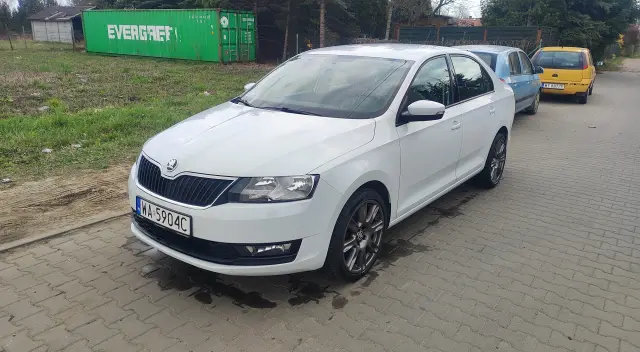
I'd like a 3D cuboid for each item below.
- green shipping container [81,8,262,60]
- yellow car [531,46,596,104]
[{"bbox_3d":[-9.058,-8.082,25.528,12.190,2.590,2.440,13,20,33],"label":"green shipping container"},{"bbox_3d":[7.284,-3.063,13.178,1.670,1.470,3.820,13,20,33],"label":"yellow car"}]

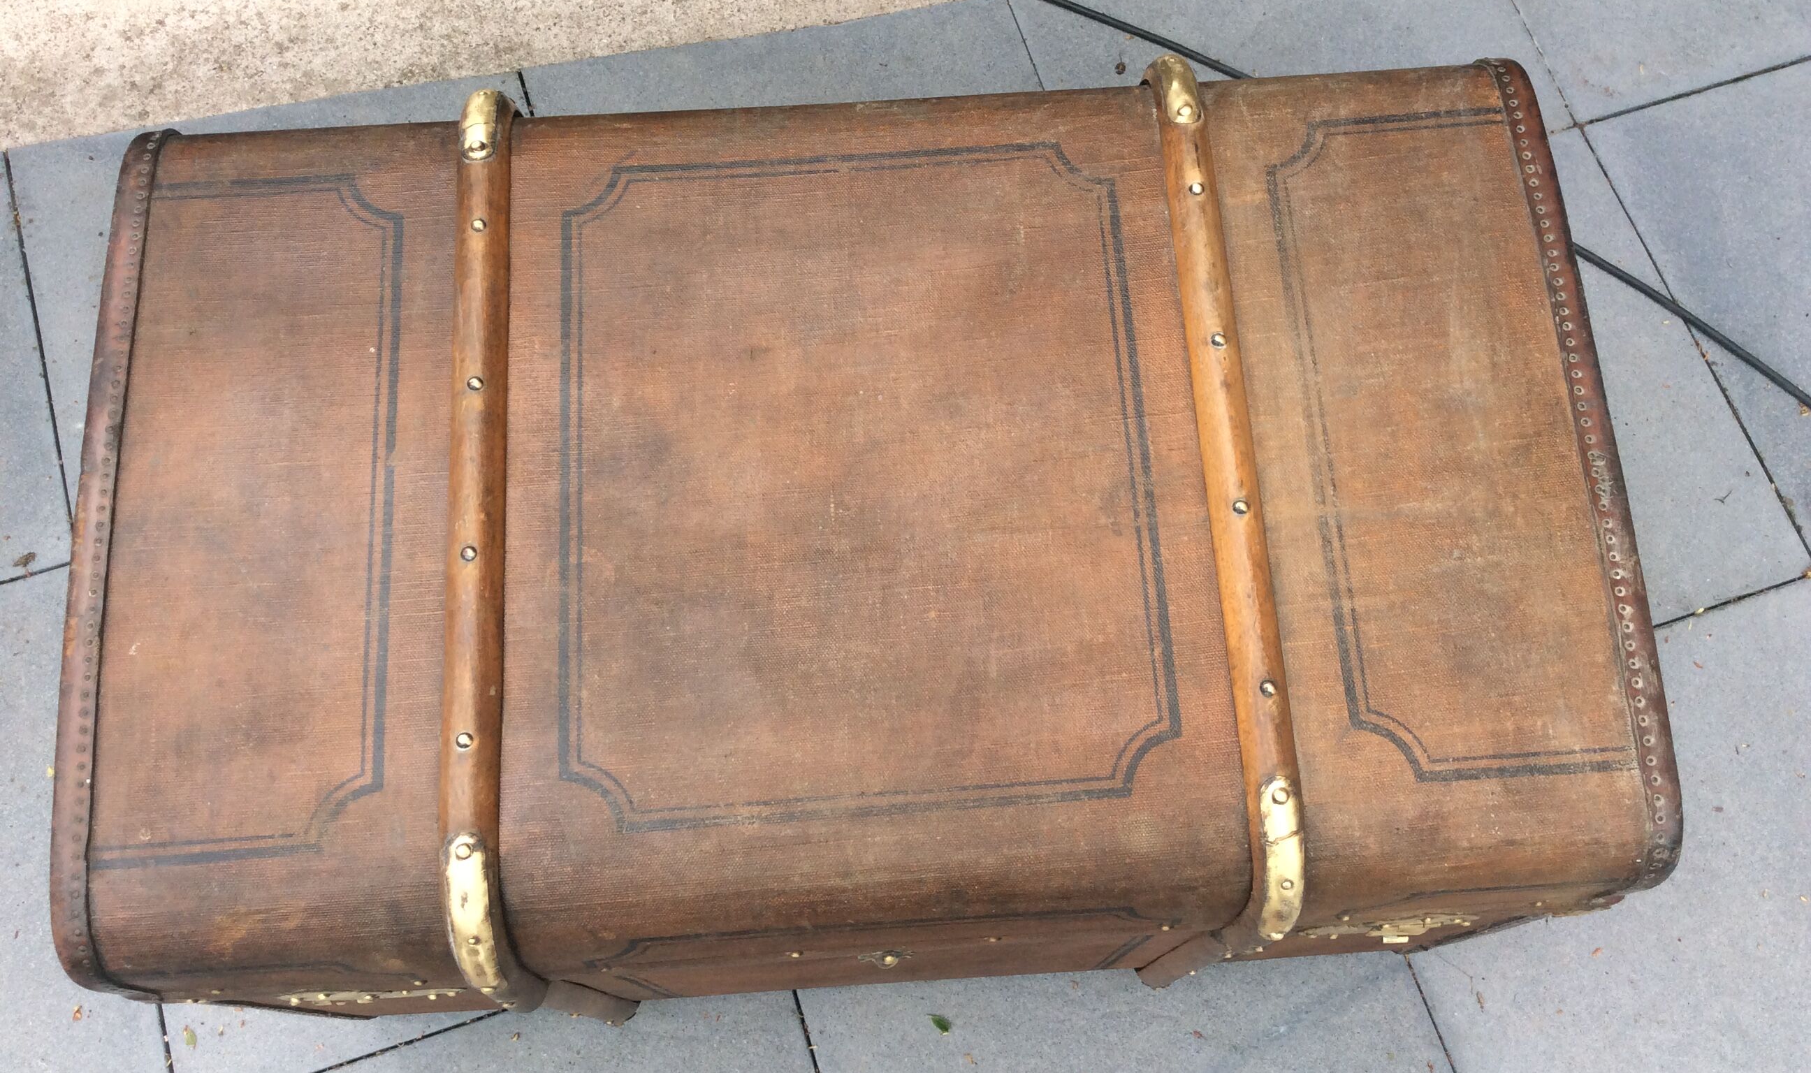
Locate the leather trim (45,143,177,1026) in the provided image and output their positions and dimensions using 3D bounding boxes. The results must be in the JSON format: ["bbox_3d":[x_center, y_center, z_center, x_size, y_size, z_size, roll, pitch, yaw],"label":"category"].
[{"bbox_3d":[-0.469,-0.001,1.040,0.025,0.122,0.528,-3,71,-2],"label":"leather trim"}]

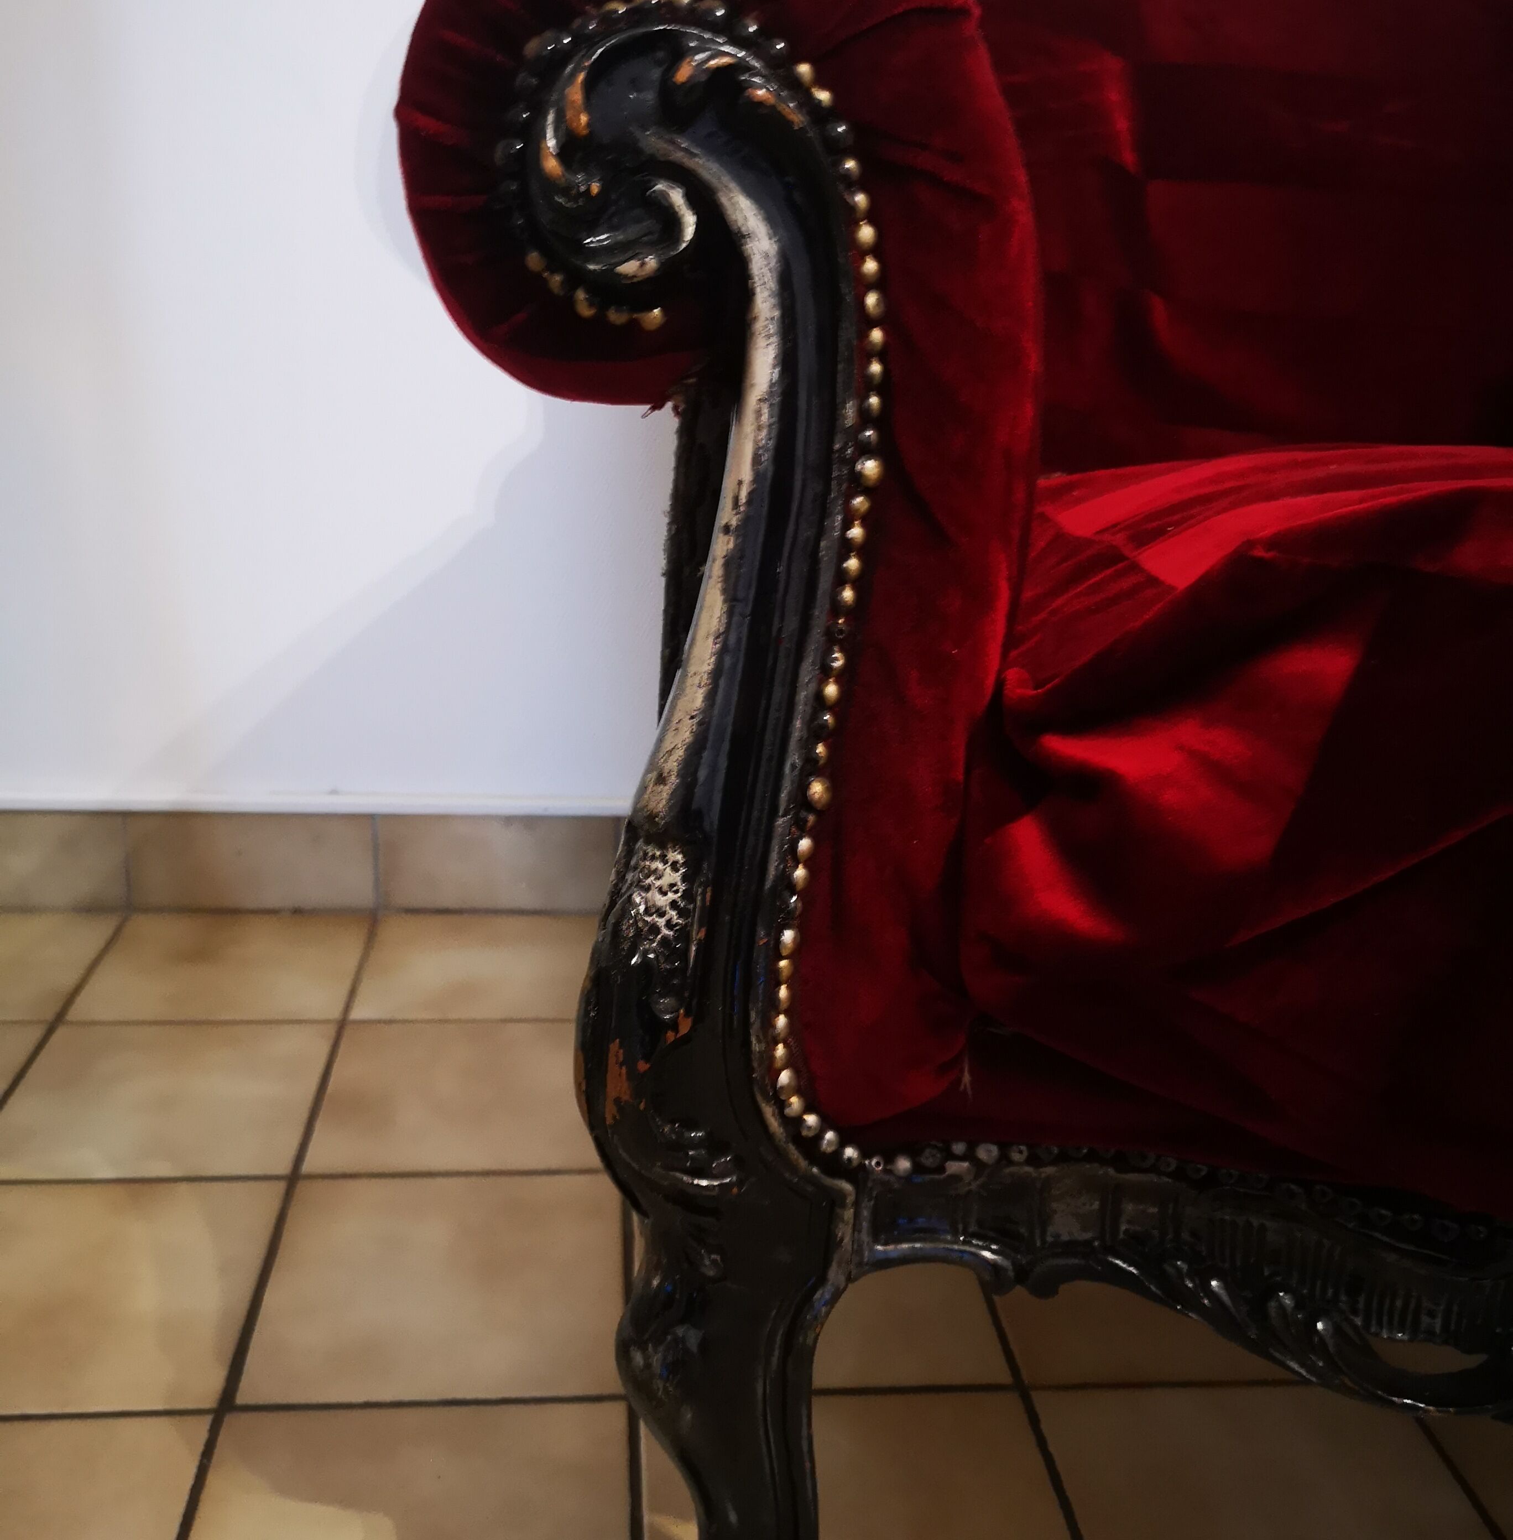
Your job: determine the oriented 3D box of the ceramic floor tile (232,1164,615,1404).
[{"bbox_3d":[-0.174,0.292,0.892,0.199,0.010,0.199,1,19,-6],"label":"ceramic floor tile"}]

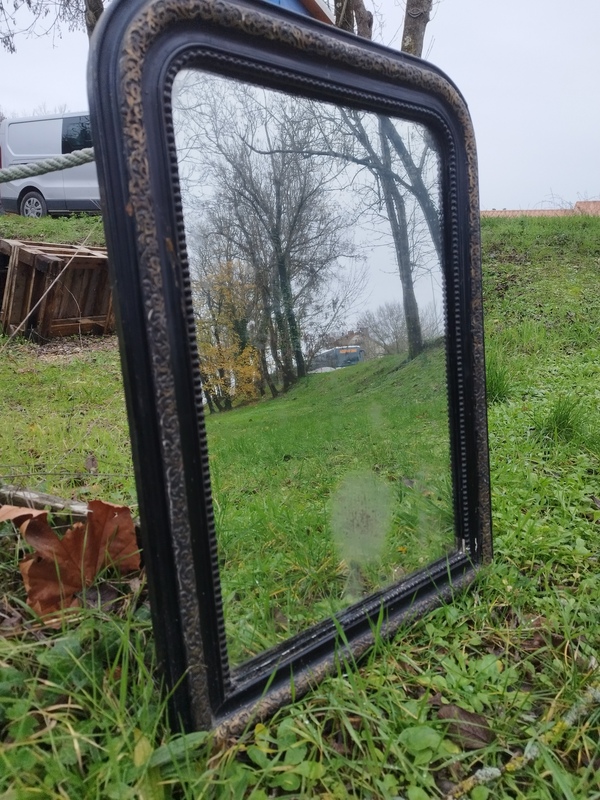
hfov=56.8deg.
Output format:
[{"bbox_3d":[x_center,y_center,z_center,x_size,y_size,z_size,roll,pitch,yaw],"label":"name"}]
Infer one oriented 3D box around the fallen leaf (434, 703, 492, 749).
[{"bbox_3d":[0.196,0.385,0.650,0.075,0.015,0.052,17,26,34],"label":"fallen leaf"}]

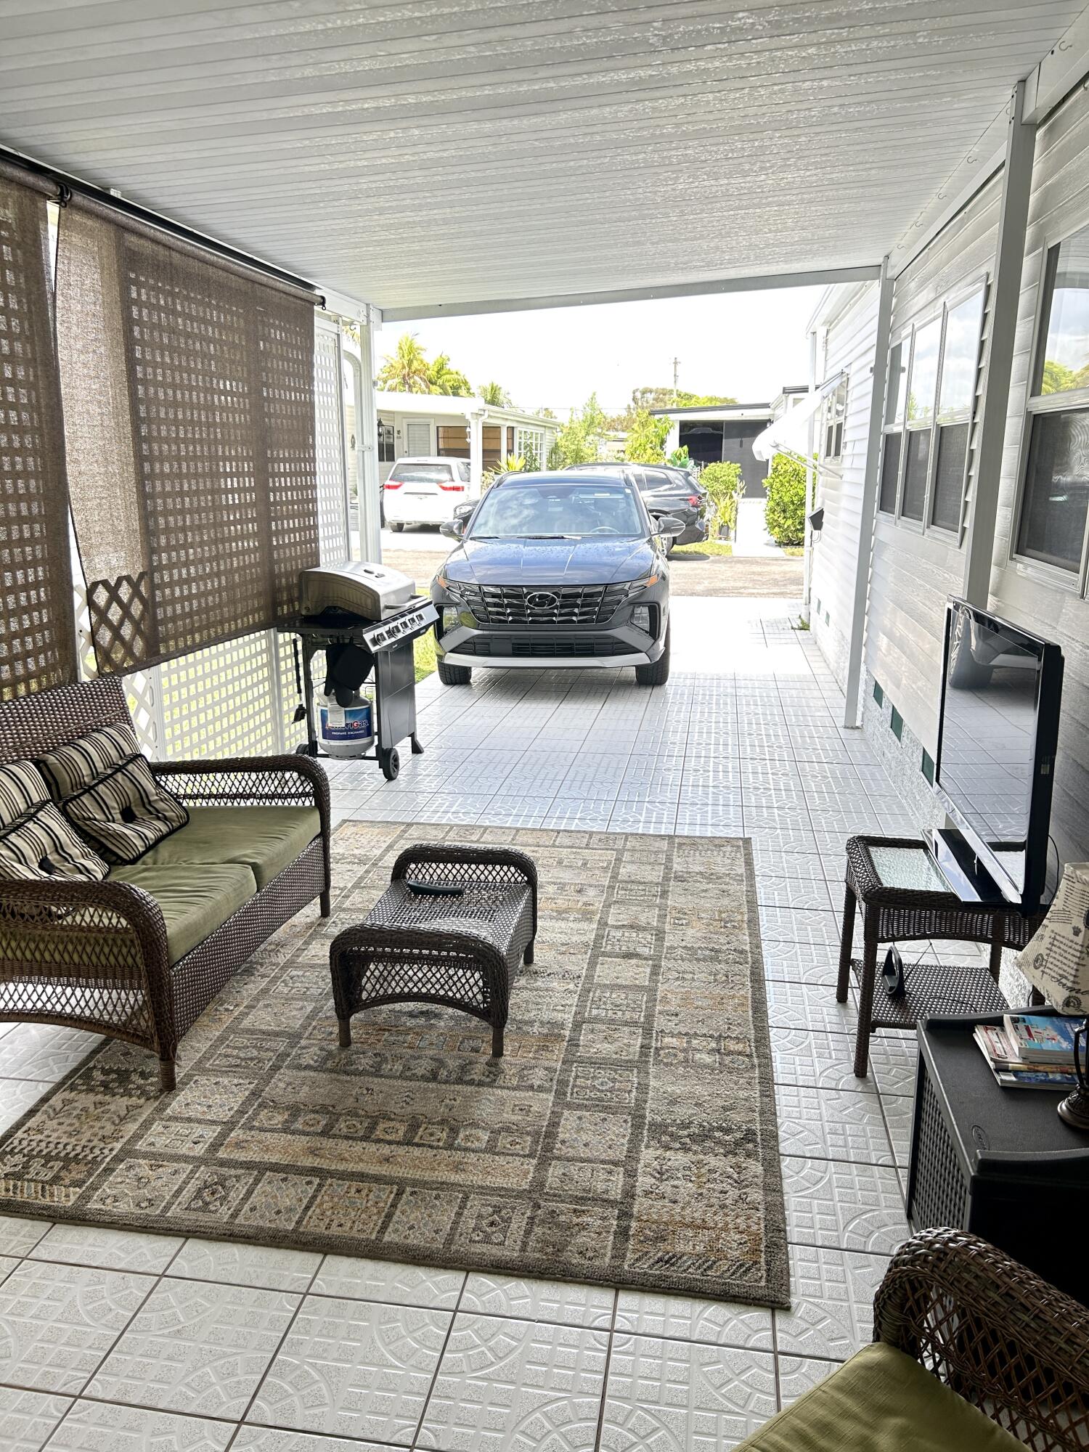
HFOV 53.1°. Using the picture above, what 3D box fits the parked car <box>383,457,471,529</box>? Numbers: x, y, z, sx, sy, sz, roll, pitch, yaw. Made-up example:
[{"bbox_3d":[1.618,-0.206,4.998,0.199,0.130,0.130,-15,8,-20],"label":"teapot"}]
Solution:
[{"bbox_3d":[-2.490,-5.913,27.682,1.920,1.730,4.850,2,14,8],"label":"parked car"}]

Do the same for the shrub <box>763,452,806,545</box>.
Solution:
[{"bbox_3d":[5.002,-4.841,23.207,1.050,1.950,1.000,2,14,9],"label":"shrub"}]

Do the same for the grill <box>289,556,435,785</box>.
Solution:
[{"bbox_3d":[-1.058,-0.343,6.350,0.640,1.200,1.310,2,14,9],"label":"grill"}]

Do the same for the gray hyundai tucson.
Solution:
[{"bbox_3d":[0.247,-1.492,10.142,1.890,1.660,4.630,2,14,6],"label":"gray hyundai tucson"}]

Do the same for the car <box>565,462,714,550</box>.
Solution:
[{"bbox_3d":[0.841,-4.446,22.091,4.900,1.740,1.900,2,14,9],"label":"car"}]

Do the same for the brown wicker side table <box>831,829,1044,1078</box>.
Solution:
[{"bbox_3d":[1.205,0.721,3.357,0.520,0.560,0.540,2,14,9],"label":"brown wicker side table"}]

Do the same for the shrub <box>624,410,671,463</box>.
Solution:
[{"bbox_3d":[2.618,-6.536,27.738,1.400,2.900,1.400,2,14,9],"label":"shrub"}]

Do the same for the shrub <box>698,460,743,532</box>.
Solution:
[{"bbox_3d":[3.958,-5.123,24.478,1.050,1.650,1.000,2,14,9],"label":"shrub"}]

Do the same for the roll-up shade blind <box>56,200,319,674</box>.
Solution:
[{"bbox_3d":[-1.583,-1.391,5.610,0.100,1.920,2.760,2,14,9],"label":"roll-up shade blind"}]

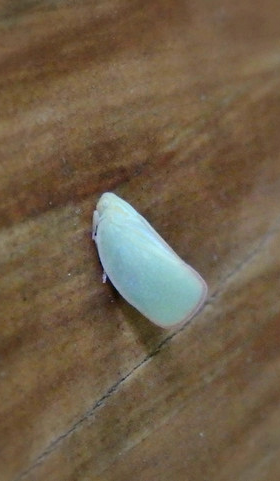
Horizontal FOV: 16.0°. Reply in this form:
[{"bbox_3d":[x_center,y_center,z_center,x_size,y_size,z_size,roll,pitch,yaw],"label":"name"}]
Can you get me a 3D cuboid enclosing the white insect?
[{"bbox_3d":[0.000,0.001,0.066,0.010,0.005,0.004,53,40,0],"label":"white insect"}]

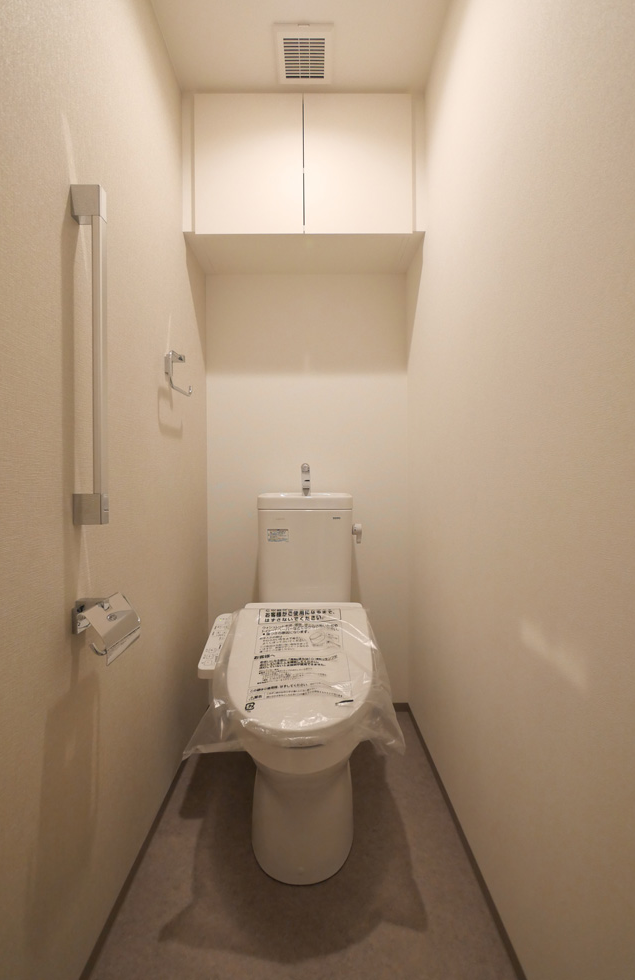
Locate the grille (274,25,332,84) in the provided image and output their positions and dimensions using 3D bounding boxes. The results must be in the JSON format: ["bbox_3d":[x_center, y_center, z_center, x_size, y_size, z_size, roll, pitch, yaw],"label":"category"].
[{"bbox_3d":[-0.041,-1.354,1.239,0.177,0.020,0.172,0,0,-1],"label":"grille"}]

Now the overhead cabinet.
[{"bbox_3d":[-0.054,-1.107,1.492,0.758,0.486,0.301,0,0,-1],"label":"overhead cabinet"}]

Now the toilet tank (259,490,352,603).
[{"bbox_3d":[-0.044,0.234,1.516,0.345,0.440,0.195,0,0,-1],"label":"toilet tank"}]

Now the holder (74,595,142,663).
[{"bbox_3d":[-0.398,0.253,0.740,0.083,0.101,0.126,0,0,-1],"label":"holder"}]

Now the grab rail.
[{"bbox_3d":[-0.415,-0.242,0.723,0.053,0.612,0.026,0,0,-1],"label":"grab rail"}]

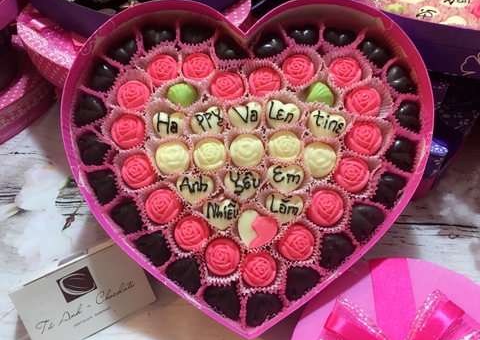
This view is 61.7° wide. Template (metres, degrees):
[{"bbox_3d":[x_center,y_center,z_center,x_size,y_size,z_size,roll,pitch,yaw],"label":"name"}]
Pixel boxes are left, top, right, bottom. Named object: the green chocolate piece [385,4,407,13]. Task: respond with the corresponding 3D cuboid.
[{"bbox_3d":[0.163,-0.167,0.420,0.025,0.017,0.025,0,43,0],"label":"green chocolate piece"}]

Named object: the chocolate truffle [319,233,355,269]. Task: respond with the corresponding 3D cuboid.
[{"bbox_3d":[0.080,0.066,0.327,0.028,0.016,0.028,0,78,1],"label":"chocolate truffle"}]

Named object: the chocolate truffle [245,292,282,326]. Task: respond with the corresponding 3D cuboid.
[{"bbox_3d":[0.018,0.103,0.298,0.028,0.015,0.026,-30,78,-4],"label":"chocolate truffle"}]

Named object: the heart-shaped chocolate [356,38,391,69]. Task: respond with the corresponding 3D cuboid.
[{"bbox_3d":[0.121,-0.105,0.363,0.027,0.016,0.029,-33,79,-6],"label":"heart-shaped chocolate"}]

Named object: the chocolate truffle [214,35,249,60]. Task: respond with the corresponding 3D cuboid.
[{"bbox_3d":[-0.007,-0.107,0.354,0.028,0.015,0.025,17,78,7],"label":"chocolate truffle"}]

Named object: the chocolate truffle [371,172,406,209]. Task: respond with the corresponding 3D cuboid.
[{"bbox_3d":[0.125,0.017,0.337,0.028,0.016,0.028,0,78,1],"label":"chocolate truffle"}]

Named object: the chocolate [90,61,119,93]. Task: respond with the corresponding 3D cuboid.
[{"bbox_3d":[-0.121,-0.085,0.361,0.027,0.016,0.029,24,79,6],"label":"chocolate"}]

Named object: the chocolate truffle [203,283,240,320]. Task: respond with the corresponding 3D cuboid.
[{"bbox_3d":[-0.013,0.098,0.301,0.028,0.015,0.026,37,82,10],"label":"chocolate truffle"}]

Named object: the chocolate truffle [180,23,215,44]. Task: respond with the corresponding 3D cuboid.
[{"bbox_3d":[-0.038,-0.120,0.358,0.028,0.015,0.025,0,77,3],"label":"chocolate truffle"}]

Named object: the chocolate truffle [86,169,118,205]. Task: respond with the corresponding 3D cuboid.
[{"bbox_3d":[-0.116,0.015,0.340,0.028,0.016,0.028,0,78,1],"label":"chocolate truffle"}]

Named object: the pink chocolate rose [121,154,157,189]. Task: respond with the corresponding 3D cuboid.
[{"bbox_3d":[-0.084,0.001,0.332,0.028,0.016,0.028,0,77,3],"label":"pink chocolate rose"}]

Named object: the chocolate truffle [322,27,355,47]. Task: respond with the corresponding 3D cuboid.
[{"bbox_3d":[0.084,-0.110,0.342,0.028,0.015,0.026,6,78,4],"label":"chocolate truffle"}]

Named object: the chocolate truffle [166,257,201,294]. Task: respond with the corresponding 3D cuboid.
[{"bbox_3d":[-0.044,0.082,0.311,0.028,0.015,0.025,33,80,10],"label":"chocolate truffle"}]

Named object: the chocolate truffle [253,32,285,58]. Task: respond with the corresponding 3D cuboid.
[{"bbox_3d":[0.027,-0.112,0.366,0.028,0.016,0.028,0,78,1],"label":"chocolate truffle"}]

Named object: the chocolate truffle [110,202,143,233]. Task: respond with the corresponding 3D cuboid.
[{"bbox_3d":[-0.094,0.039,0.335,0.028,0.016,0.028,0,78,1],"label":"chocolate truffle"}]

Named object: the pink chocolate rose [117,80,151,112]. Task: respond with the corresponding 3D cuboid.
[{"bbox_3d":[-0.092,-0.064,0.347,0.028,0.016,0.028,0,77,3],"label":"pink chocolate rose"}]

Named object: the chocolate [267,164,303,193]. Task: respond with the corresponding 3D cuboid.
[{"bbox_3d":[0.037,0.007,0.325,0.030,0.015,0.025,0,77,3],"label":"chocolate"}]

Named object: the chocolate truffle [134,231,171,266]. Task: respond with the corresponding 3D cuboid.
[{"bbox_3d":[-0.068,0.060,0.312,0.028,0.015,0.026,41,83,10],"label":"chocolate truffle"}]

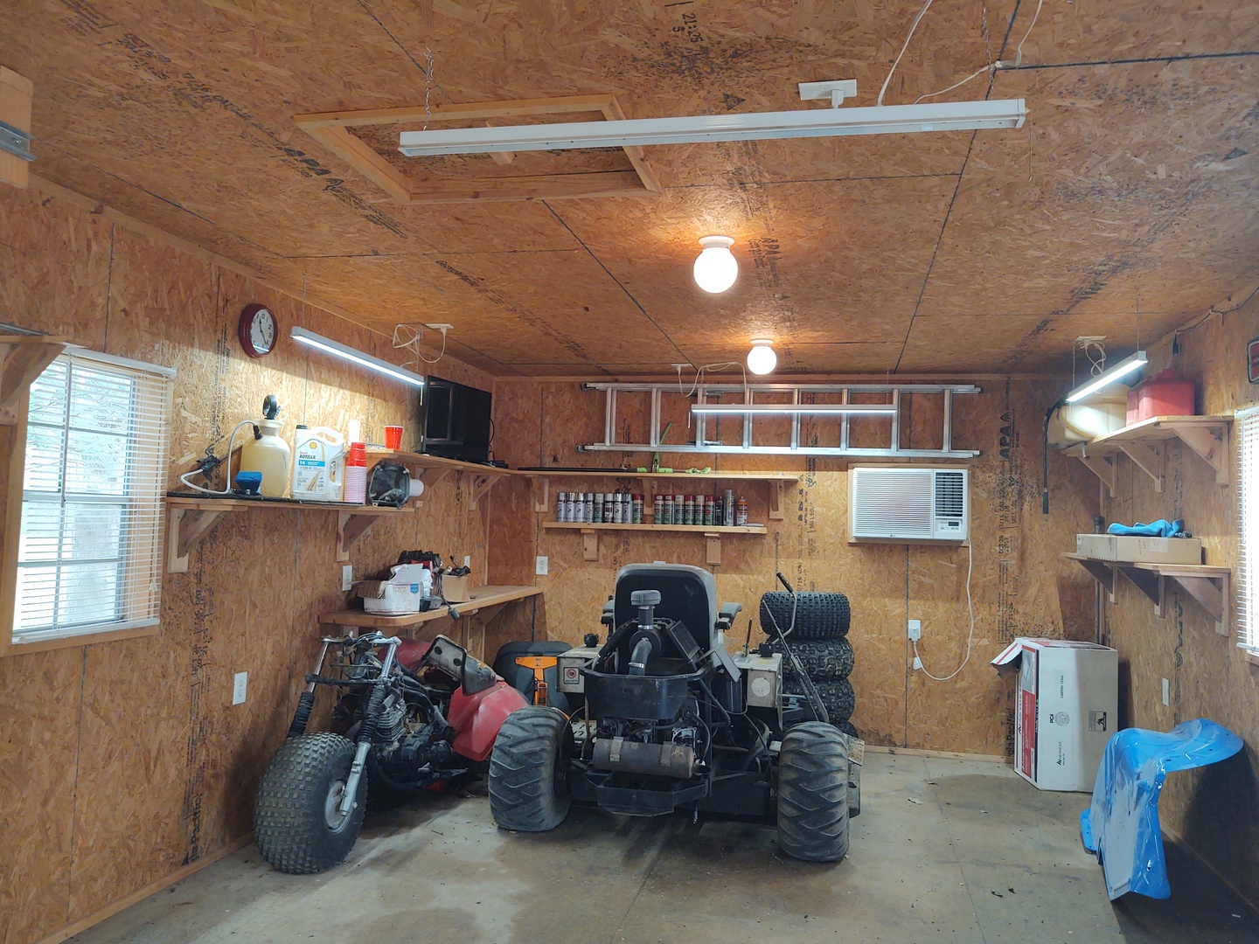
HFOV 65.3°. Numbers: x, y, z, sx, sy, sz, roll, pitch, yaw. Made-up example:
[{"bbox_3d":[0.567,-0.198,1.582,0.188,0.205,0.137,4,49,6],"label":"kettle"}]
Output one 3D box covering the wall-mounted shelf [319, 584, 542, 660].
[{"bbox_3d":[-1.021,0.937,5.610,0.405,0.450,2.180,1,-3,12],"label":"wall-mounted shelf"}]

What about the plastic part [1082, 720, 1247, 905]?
[{"bbox_3d":[2.135,1.321,4.006,0.490,0.640,0.720,1,-3,12],"label":"plastic part"}]

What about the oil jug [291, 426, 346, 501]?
[{"bbox_3d":[-1.336,-0.022,4.247,0.225,0.318,0.140,3,-3,-18],"label":"oil jug"}]

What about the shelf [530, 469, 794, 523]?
[{"bbox_3d":[0.167,0.151,6.317,1.810,0.255,0.286,1,-3,12],"label":"shelf"}]

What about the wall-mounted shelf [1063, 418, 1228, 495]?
[{"bbox_3d":[2.505,-0.032,4.912,0.286,0.284,1.820,1,-3,12],"label":"wall-mounted shelf"}]

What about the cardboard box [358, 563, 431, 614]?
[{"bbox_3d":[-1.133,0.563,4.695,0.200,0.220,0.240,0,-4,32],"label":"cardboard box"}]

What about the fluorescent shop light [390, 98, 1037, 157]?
[{"bbox_3d":[0.122,-0.672,1.932,1.226,0.043,0.044,1,-3,12],"label":"fluorescent shop light"}]

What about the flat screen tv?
[{"bbox_3d":[-0.983,-0.276,5.532,0.095,0.440,0.625,0,-3,23],"label":"flat screen tv"}]

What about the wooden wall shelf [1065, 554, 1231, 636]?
[{"bbox_3d":[2.485,0.579,4.879,0.286,0.282,1.820,1,-3,12],"label":"wooden wall shelf"}]

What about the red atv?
[{"bbox_3d":[-1.029,1.127,4.336,0.890,0.860,1.700,1,-3,16],"label":"red atv"}]

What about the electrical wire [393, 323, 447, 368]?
[{"bbox_3d":[-1.062,-0.642,4.989,0.260,0.225,0.190,1,-3,12],"label":"electrical wire"}]

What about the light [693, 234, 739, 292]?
[{"bbox_3d":[0.303,-0.712,3.420,0.154,0.182,0.154,1,-3,12],"label":"light"}]

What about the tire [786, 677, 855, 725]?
[{"bbox_3d":[1.039,1.335,5.742,0.540,0.240,0.540,1,-3,12],"label":"tire"}]

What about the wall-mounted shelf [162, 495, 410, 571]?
[{"bbox_3d":[-1.365,0.268,4.174,0.286,0.272,1.460,1,-3,12],"label":"wall-mounted shelf"}]

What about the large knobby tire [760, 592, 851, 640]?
[{"bbox_3d":[1.031,0.841,5.773,0.525,0.250,0.525,1,-3,12],"label":"large knobby tire"}]

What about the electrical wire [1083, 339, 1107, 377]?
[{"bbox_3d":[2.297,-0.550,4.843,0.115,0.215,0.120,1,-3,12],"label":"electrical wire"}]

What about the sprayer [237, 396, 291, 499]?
[{"bbox_3d":[-1.442,-0.087,3.910,0.200,0.415,0.200,2,-3,2],"label":"sprayer"}]

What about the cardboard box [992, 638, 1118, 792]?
[{"bbox_3d":[2.432,1.361,5.532,0.440,0.750,0.450,1,-3,5],"label":"cardboard box"}]

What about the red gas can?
[{"bbox_3d":[2.405,-0.327,4.450,0.220,0.257,0.220,1,-3,12],"label":"red gas can"}]

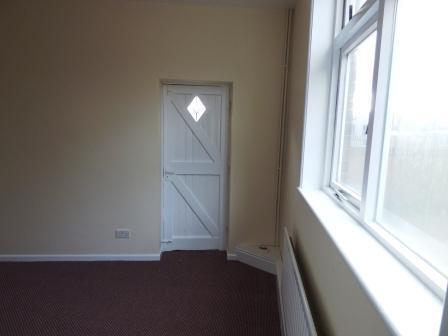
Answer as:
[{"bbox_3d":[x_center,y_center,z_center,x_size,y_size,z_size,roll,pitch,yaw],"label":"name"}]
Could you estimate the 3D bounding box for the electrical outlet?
[{"bbox_3d":[-1.102,0.726,2.831,0.147,0.090,0.030,1,7,-4],"label":"electrical outlet"}]

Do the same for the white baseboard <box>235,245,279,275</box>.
[{"bbox_3d":[0.360,1.005,2.818,0.516,0.150,0.030,7,9,36],"label":"white baseboard"}]

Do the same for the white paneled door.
[{"bbox_3d":[-0.343,0.041,3.071,0.746,1.963,0.050,1,7,-4],"label":"white paneled door"}]

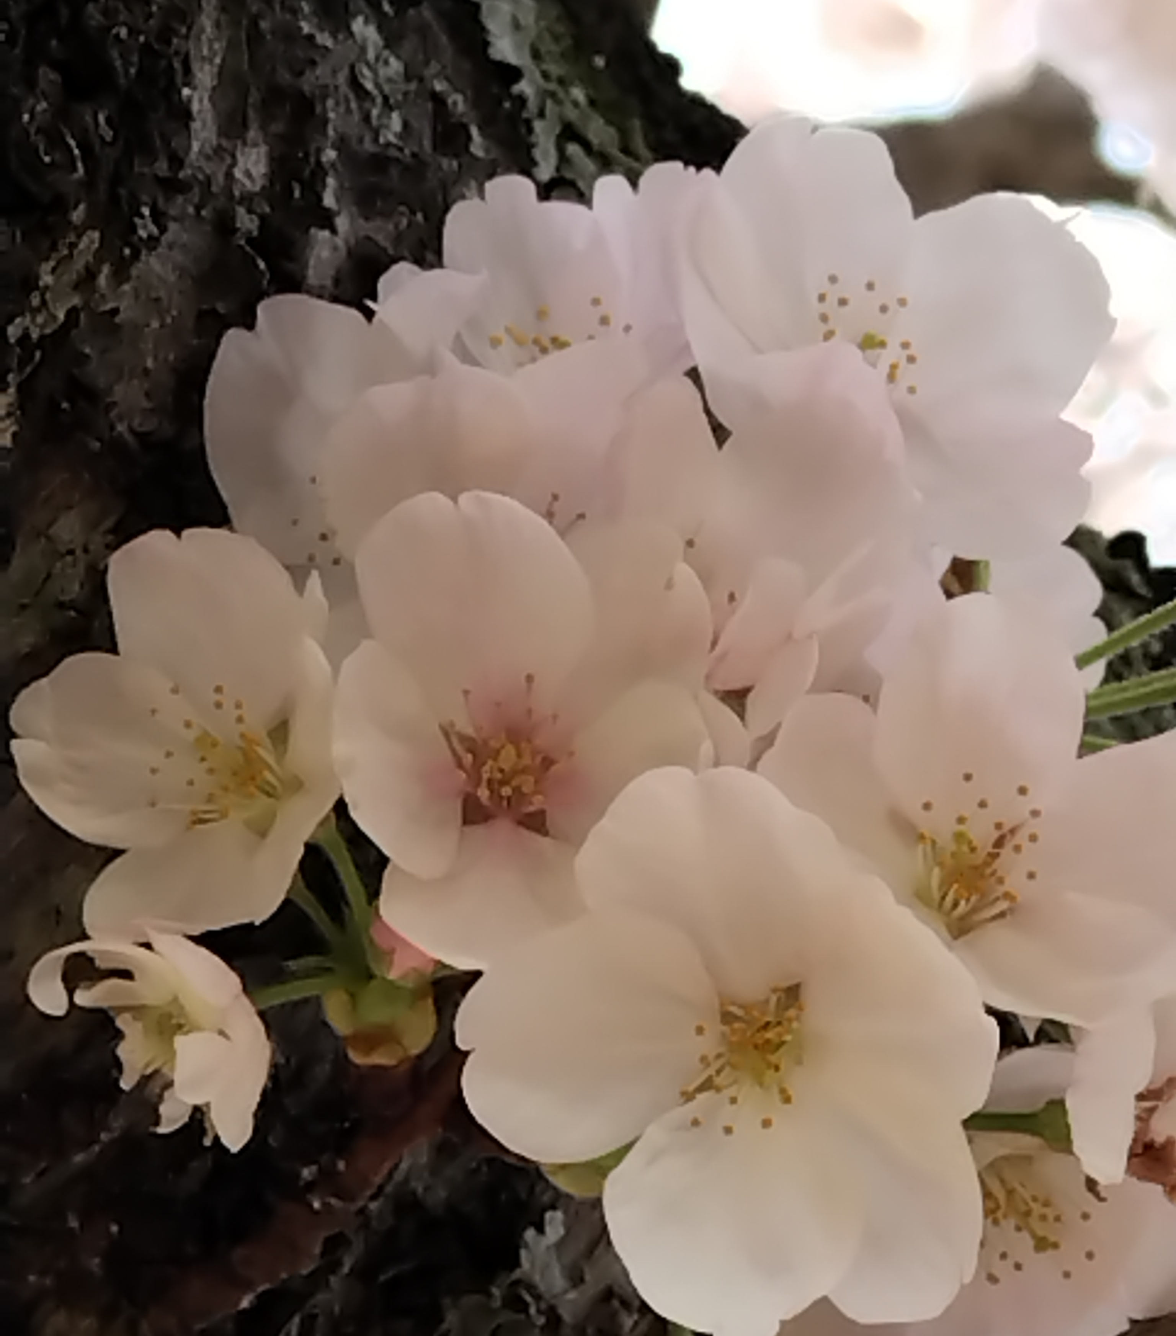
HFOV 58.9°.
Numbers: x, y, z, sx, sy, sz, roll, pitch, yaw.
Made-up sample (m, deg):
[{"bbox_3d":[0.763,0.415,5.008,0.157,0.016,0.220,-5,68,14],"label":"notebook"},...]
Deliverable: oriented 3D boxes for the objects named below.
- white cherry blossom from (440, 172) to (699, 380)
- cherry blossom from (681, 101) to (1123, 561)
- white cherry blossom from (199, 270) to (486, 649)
[{"bbox_3d":[-0.003,-0.044,0.122,0.032,0.030,0.021,0,-18,0],"label":"white cherry blossom"},{"bbox_3d":[0.031,-0.033,0.107,0.042,0.043,0.019,-1,3,9],"label":"cherry blossom"},{"bbox_3d":[-0.027,-0.022,0.117,0.034,0.041,0.020,-2,-6,15],"label":"white cherry blossom"}]

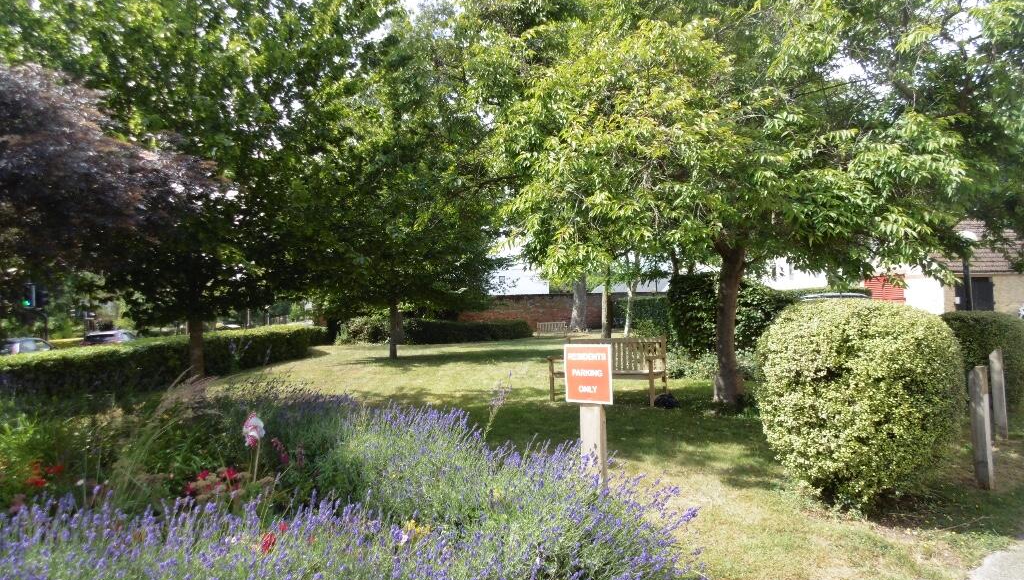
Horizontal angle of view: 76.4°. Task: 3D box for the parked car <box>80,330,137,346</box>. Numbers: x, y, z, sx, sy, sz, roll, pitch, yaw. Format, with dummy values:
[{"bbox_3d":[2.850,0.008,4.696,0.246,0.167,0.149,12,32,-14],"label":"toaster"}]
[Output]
[{"bbox_3d":[-22.376,3.115,36.000,1.780,1.500,4.200,-2,-2,-10],"label":"parked car"}]

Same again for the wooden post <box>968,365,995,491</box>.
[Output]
[{"bbox_3d":[3.369,0.981,4.670,0.110,0.890,0.110,-4,-3,43],"label":"wooden post"}]

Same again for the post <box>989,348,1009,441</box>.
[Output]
[{"bbox_3d":[4.659,0.988,6.200,0.110,0.880,0.110,-4,-3,43],"label":"post"}]

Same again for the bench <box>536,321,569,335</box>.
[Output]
[{"bbox_3d":[2.116,1.974,34.000,1.500,0.880,0.600,-2,-2,-12],"label":"bench"}]

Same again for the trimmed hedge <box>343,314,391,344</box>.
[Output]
[{"bbox_3d":[-7.203,1.995,32.000,2.500,1.400,1.700,-2,-2,-18],"label":"trimmed hedge"}]

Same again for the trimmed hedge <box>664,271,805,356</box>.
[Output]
[{"bbox_3d":[5.128,0.656,14.800,3.000,2.060,2.000,-2,-2,12],"label":"trimmed hedge"}]

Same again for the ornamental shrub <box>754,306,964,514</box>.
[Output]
[{"bbox_3d":[2.529,0.772,4.820,1.400,1.380,1.400,-3,-2,28],"label":"ornamental shrub"}]

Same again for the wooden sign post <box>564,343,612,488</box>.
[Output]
[{"bbox_3d":[0.473,0.921,3.820,0.285,1.170,0.140,-3,-2,26],"label":"wooden sign post"}]

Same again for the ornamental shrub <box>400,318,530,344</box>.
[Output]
[{"bbox_3d":[-2.251,2.018,32.200,6.600,1.000,1.400,-1,-2,-23],"label":"ornamental shrub"}]

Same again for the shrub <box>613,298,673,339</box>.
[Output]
[{"bbox_3d":[6.766,1.292,34.000,2.950,1.900,1.800,-2,-2,6],"label":"shrub"}]

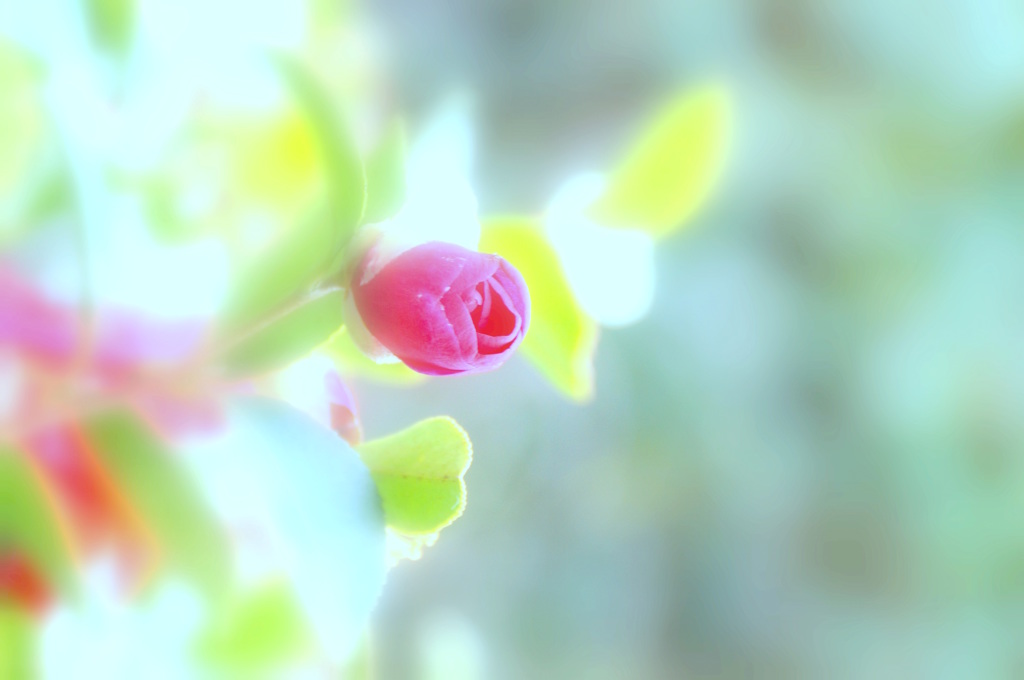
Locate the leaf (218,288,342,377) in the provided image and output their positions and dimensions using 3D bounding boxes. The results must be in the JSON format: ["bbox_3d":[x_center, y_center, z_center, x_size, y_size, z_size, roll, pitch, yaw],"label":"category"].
[{"bbox_3d":[-0.041,-0.001,1.510,0.025,0.011,0.009,-23,-6,-5],"label":"leaf"}]

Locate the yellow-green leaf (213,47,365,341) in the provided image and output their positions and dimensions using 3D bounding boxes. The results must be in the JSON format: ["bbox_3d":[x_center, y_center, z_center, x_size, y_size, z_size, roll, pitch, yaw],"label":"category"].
[{"bbox_3d":[-0.040,-0.025,1.510,0.026,0.049,0.016,0,0,-27],"label":"yellow-green leaf"}]

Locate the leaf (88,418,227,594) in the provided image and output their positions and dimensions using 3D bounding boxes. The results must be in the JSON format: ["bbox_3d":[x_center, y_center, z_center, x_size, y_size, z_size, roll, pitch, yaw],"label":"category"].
[{"bbox_3d":[-0.065,0.030,1.560,0.017,0.040,0.010,-34,0,-9],"label":"leaf"}]

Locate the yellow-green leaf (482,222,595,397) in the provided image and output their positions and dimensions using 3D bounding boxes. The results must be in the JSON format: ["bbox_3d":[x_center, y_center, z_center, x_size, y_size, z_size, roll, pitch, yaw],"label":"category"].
[{"bbox_3d":[0.004,-0.005,1.530,0.018,0.036,0.008,-27,0,-10],"label":"yellow-green leaf"}]

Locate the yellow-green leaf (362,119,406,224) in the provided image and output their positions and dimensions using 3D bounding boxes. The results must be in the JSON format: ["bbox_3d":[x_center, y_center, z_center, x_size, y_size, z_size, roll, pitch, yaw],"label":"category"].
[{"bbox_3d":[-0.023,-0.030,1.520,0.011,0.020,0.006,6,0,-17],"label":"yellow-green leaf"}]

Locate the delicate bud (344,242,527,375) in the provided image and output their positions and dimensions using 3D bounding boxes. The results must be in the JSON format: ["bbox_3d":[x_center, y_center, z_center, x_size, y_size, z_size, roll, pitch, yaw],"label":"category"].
[{"bbox_3d":[-0.013,-0.006,1.500,0.033,0.023,0.023,6,0,36],"label":"delicate bud"}]

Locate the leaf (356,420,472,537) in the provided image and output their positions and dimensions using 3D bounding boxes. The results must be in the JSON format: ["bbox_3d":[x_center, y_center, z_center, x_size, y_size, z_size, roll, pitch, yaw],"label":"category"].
[{"bbox_3d":[-0.018,0.024,1.500,0.025,0.021,0.008,0,0,-19],"label":"leaf"}]

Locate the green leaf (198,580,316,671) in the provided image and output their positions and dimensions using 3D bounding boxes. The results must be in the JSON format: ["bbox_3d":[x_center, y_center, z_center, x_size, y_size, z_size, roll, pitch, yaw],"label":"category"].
[{"bbox_3d":[-0.047,0.052,1.560,0.021,0.017,0.010,0,0,0],"label":"green leaf"}]

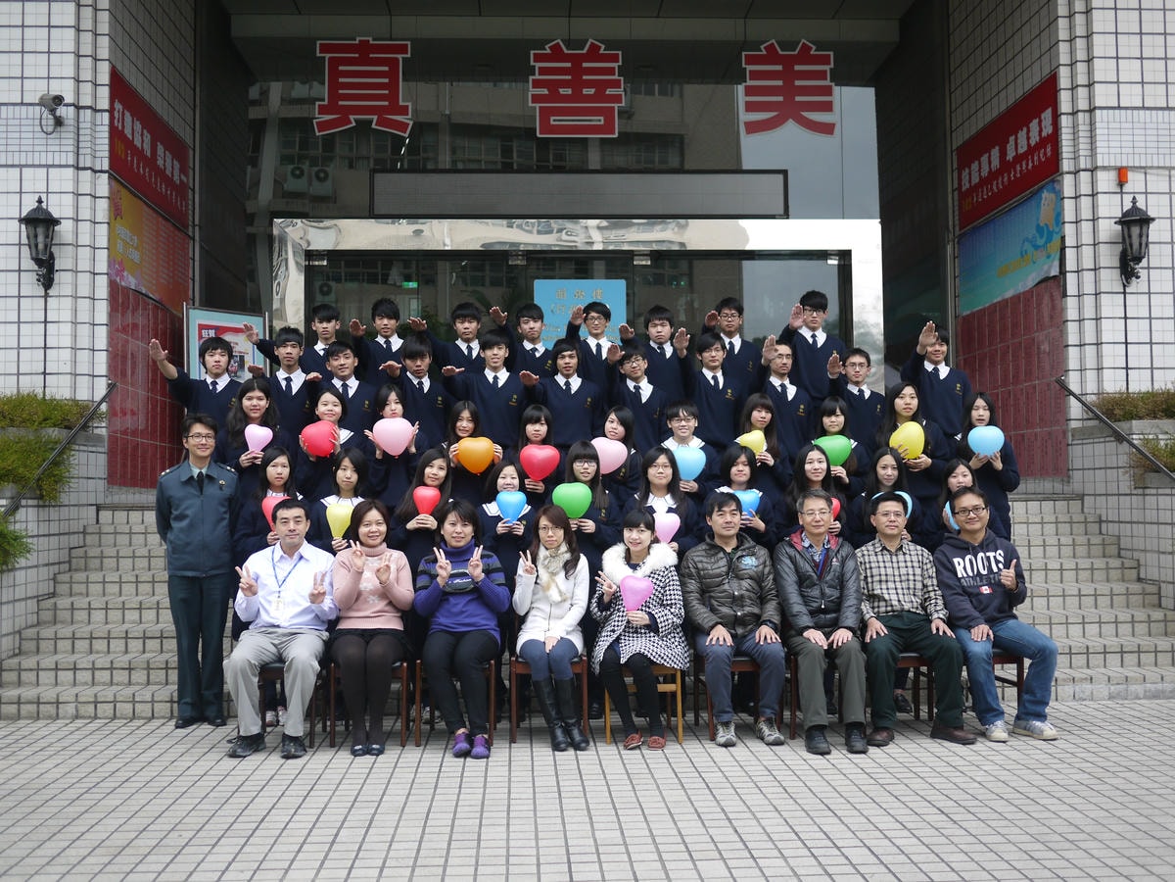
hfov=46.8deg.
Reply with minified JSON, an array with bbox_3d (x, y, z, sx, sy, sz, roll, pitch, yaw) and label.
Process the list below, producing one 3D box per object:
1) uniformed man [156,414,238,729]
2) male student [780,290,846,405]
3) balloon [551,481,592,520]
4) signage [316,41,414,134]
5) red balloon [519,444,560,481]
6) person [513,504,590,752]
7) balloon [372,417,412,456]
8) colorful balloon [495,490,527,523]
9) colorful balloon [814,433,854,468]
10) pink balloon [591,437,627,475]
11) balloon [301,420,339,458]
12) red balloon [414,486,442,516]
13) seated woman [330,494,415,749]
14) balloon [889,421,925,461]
[{"bbox_3d":[-2.207,0.738,7.700,0.470,1.740,0.310,0,-2,-6],"label":"uniformed man"},{"bbox_3d":[1.641,-0.192,9.793,0.523,1.813,0.520,0,-2,-3],"label":"male student"},{"bbox_3d":[-0.089,0.342,7.719,0.228,0.211,0.160,-1,-2,-2],"label":"balloon"},{"bbox_3d":[-2.243,-3.550,13.615,0.955,0.992,0.080,0,-2,-3],"label":"signage"},{"bbox_3d":[-0.292,0.133,8.357,0.253,0.235,0.160,0,-2,-3],"label":"red balloon"},{"bbox_3d":[-0.190,0.948,7.100,0.420,1.235,0.600,0,-2,-3],"label":"person"},{"bbox_3d":[-1.186,-0.021,8.285,0.241,0.239,0.170,0,-2,-6],"label":"balloon"},{"bbox_3d":[-0.426,0.376,7.620,0.176,0.198,0.130,0,-2,-3],"label":"colorful balloon"},{"bbox_3d":[1.485,0.059,8.220,0.235,0.205,0.150,0,-2,0],"label":"colorful balloon"},{"bbox_3d":[0.134,0.093,8.350,0.226,0.229,0.160,-1,-2,-1],"label":"pink balloon"},{"bbox_3d":[-1.631,-0.012,8.261,0.221,0.221,0.160,0,-2,-8],"label":"balloon"},{"bbox_3d":[-0.884,0.338,7.500,0.152,0.175,0.115,0,-2,-3],"label":"red balloon"},{"bbox_3d":[-1.126,0.951,7.173,0.430,1.273,0.720,0,-2,-8],"label":"seated woman"},{"bbox_3d":[1.940,0.003,8.240,0.210,0.235,0.150,0,-2,0],"label":"balloon"}]

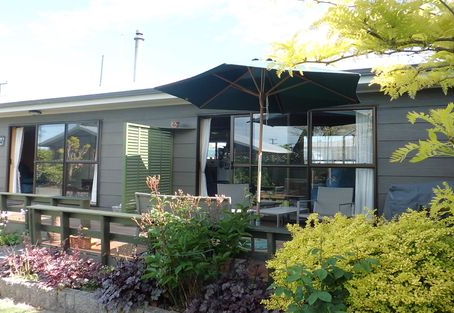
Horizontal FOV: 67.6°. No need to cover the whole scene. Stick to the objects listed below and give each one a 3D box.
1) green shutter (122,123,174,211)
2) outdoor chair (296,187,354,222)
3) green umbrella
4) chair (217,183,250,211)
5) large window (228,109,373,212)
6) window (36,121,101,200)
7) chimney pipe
[{"bbox_3d":[-1.454,0.283,6.453,0.060,1.700,1.360,0,-3,23],"label":"green shutter"},{"bbox_3d":[1.407,0.788,4.749,0.620,0.720,0.660,-1,-3,38],"label":"outdoor chair"},{"bbox_3d":[0.440,-0.104,4.496,2.720,2.440,2.650,0,-3,23],"label":"green umbrella"},{"bbox_3d":[0.103,0.785,5.285,0.620,0.720,0.660,1,-3,-2],"label":"chair"},{"bbox_3d":[1.245,0.163,6.130,2.650,2.010,0.100,0,-3,23],"label":"large window"},{"bbox_3d":[-3.962,0.159,8.386,2.180,2.000,0.100,0,-3,23],"label":"window"},{"bbox_3d":[-2.859,-3.242,11.000,0.330,1.720,0.330,0,-3,23],"label":"chimney pipe"}]

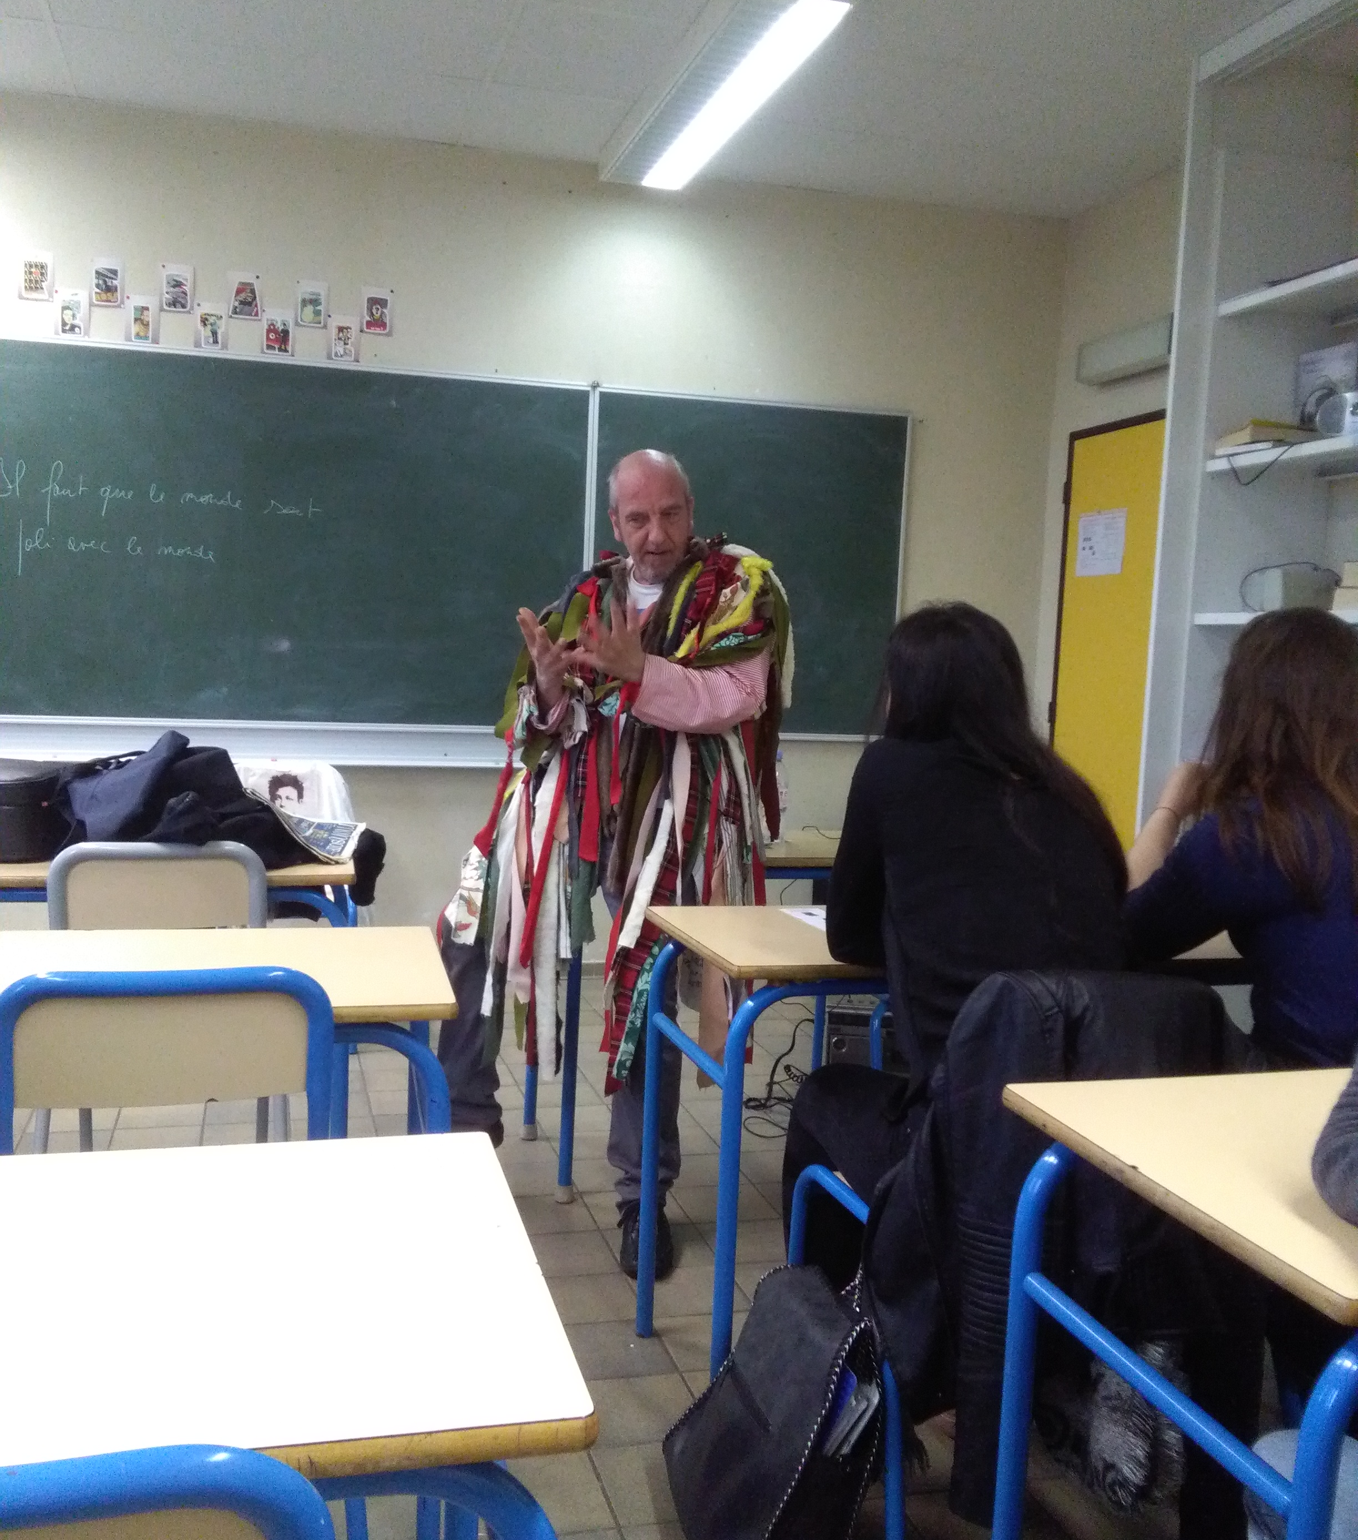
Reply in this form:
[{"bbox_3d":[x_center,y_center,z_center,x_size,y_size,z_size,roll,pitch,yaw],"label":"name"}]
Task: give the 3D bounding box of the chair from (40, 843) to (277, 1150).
[{"bbox_3d":[-0.982,0.524,2.821,0.405,0.835,0.496,1,5,-16],"label":"chair"}]

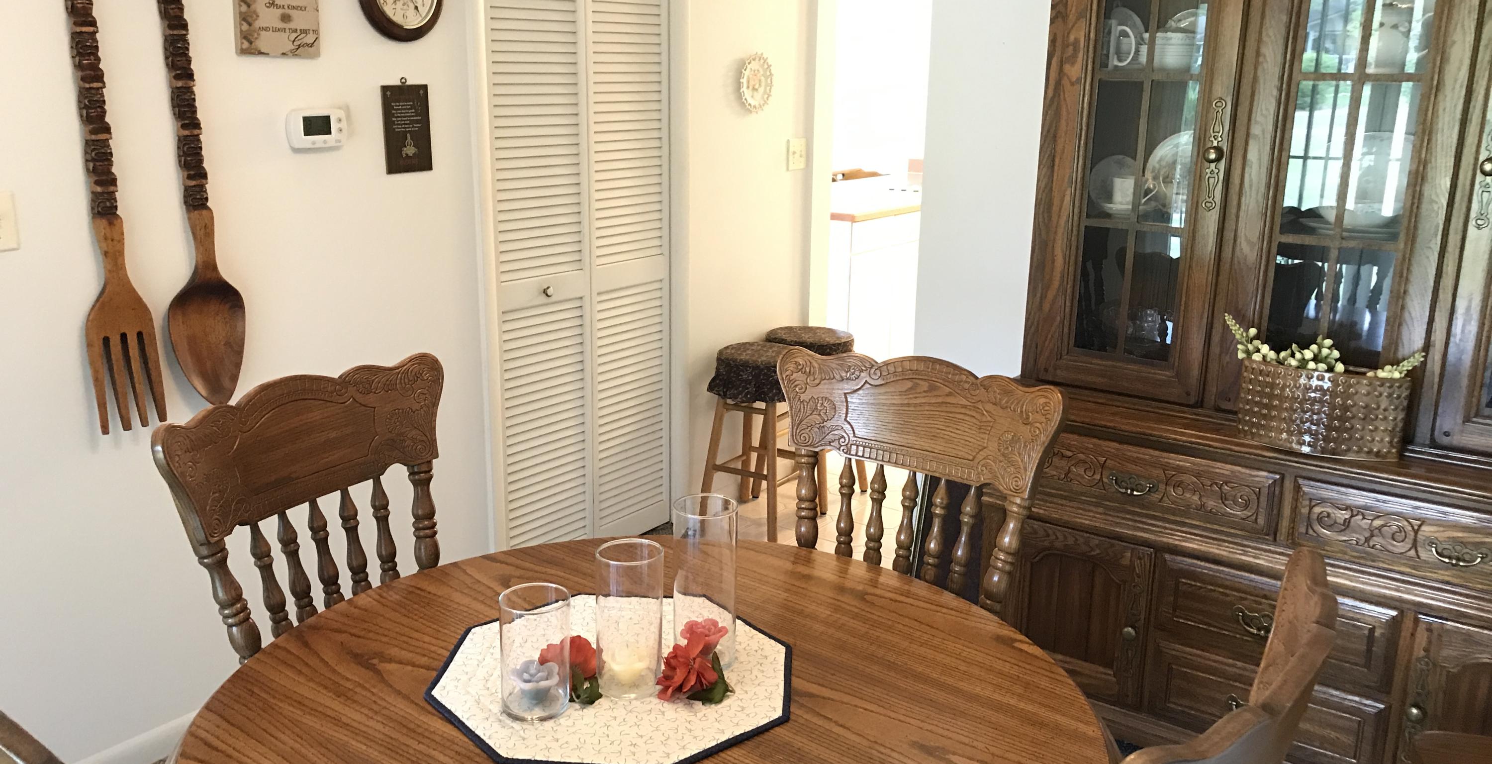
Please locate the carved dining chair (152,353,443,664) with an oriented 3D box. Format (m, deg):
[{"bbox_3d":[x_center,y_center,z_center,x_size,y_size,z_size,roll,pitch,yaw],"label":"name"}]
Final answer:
[{"bbox_3d":[-0.459,0.549,1.917,0.550,1.080,0.520,9,17,27],"label":"carved dining chair"}]

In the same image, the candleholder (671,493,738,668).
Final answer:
[{"bbox_3d":[-0.059,0.291,1.749,0.092,0.238,0.092,1,15,0],"label":"candleholder"}]

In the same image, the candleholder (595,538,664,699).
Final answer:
[{"bbox_3d":[-0.153,0.315,1.604,0.088,0.191,0.088,0,15,-3],"label":"candleholder"}]

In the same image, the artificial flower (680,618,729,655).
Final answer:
[{"bbox_3d":[-0.058,0.360,1.705,0.068,0.048,0.068,0,15,-3],"label":"artificial flower"}]

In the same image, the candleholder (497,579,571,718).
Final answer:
[{"bbox_3d":[-0.269,0.347,1.556,0.090,0.149,0.090,0,15,-3],"label":"candleholder"}]

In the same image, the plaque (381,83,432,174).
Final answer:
[{"bbox_3d":[-0.861,-0.652,3.070,0.014,0.236,0.137,12,19,38],"label":"plaque"}]

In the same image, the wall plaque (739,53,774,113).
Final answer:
[{"bbox_3d":[0.035,-1.008,4.076,0.027,0.196,0.194,12,19,38],"label":"wall plaque"}]

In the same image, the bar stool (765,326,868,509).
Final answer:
[{"bbox_3d":[0.246,0.126,4.449,0.340,0.620,0.340,1,15,0],"label":"bar stool"}]

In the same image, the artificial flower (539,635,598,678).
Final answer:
[{"bbox_3d":[-0.232,0.367,1.608,0.076,0.060,0.065,-12,20,-41],"label":"artificial flower"}]

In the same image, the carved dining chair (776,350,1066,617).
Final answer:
[{"bbox_3d":[0.165,0.539,2.096,0.540,1.090,0.540,10,18,32],"label":"carved dining chair"}]

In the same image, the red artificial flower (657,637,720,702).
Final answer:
[{"bbox_3d":[-0.076,0.376,1.597,0.078,0.070,0.060,9,17,27],"label":"red artificial flower"}]

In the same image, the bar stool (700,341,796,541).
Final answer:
[{"bbox_3d":[0.061,0.210,4.101,0.340,0.620,0.340,12,19,38],"label":"bar stool"}]

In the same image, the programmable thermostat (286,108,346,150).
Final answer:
[{"bbox_3d":[-1.021,-0.601,2.867,0.032,0.094,0.139,12,19,38],"label":"programmable thermostat"}]

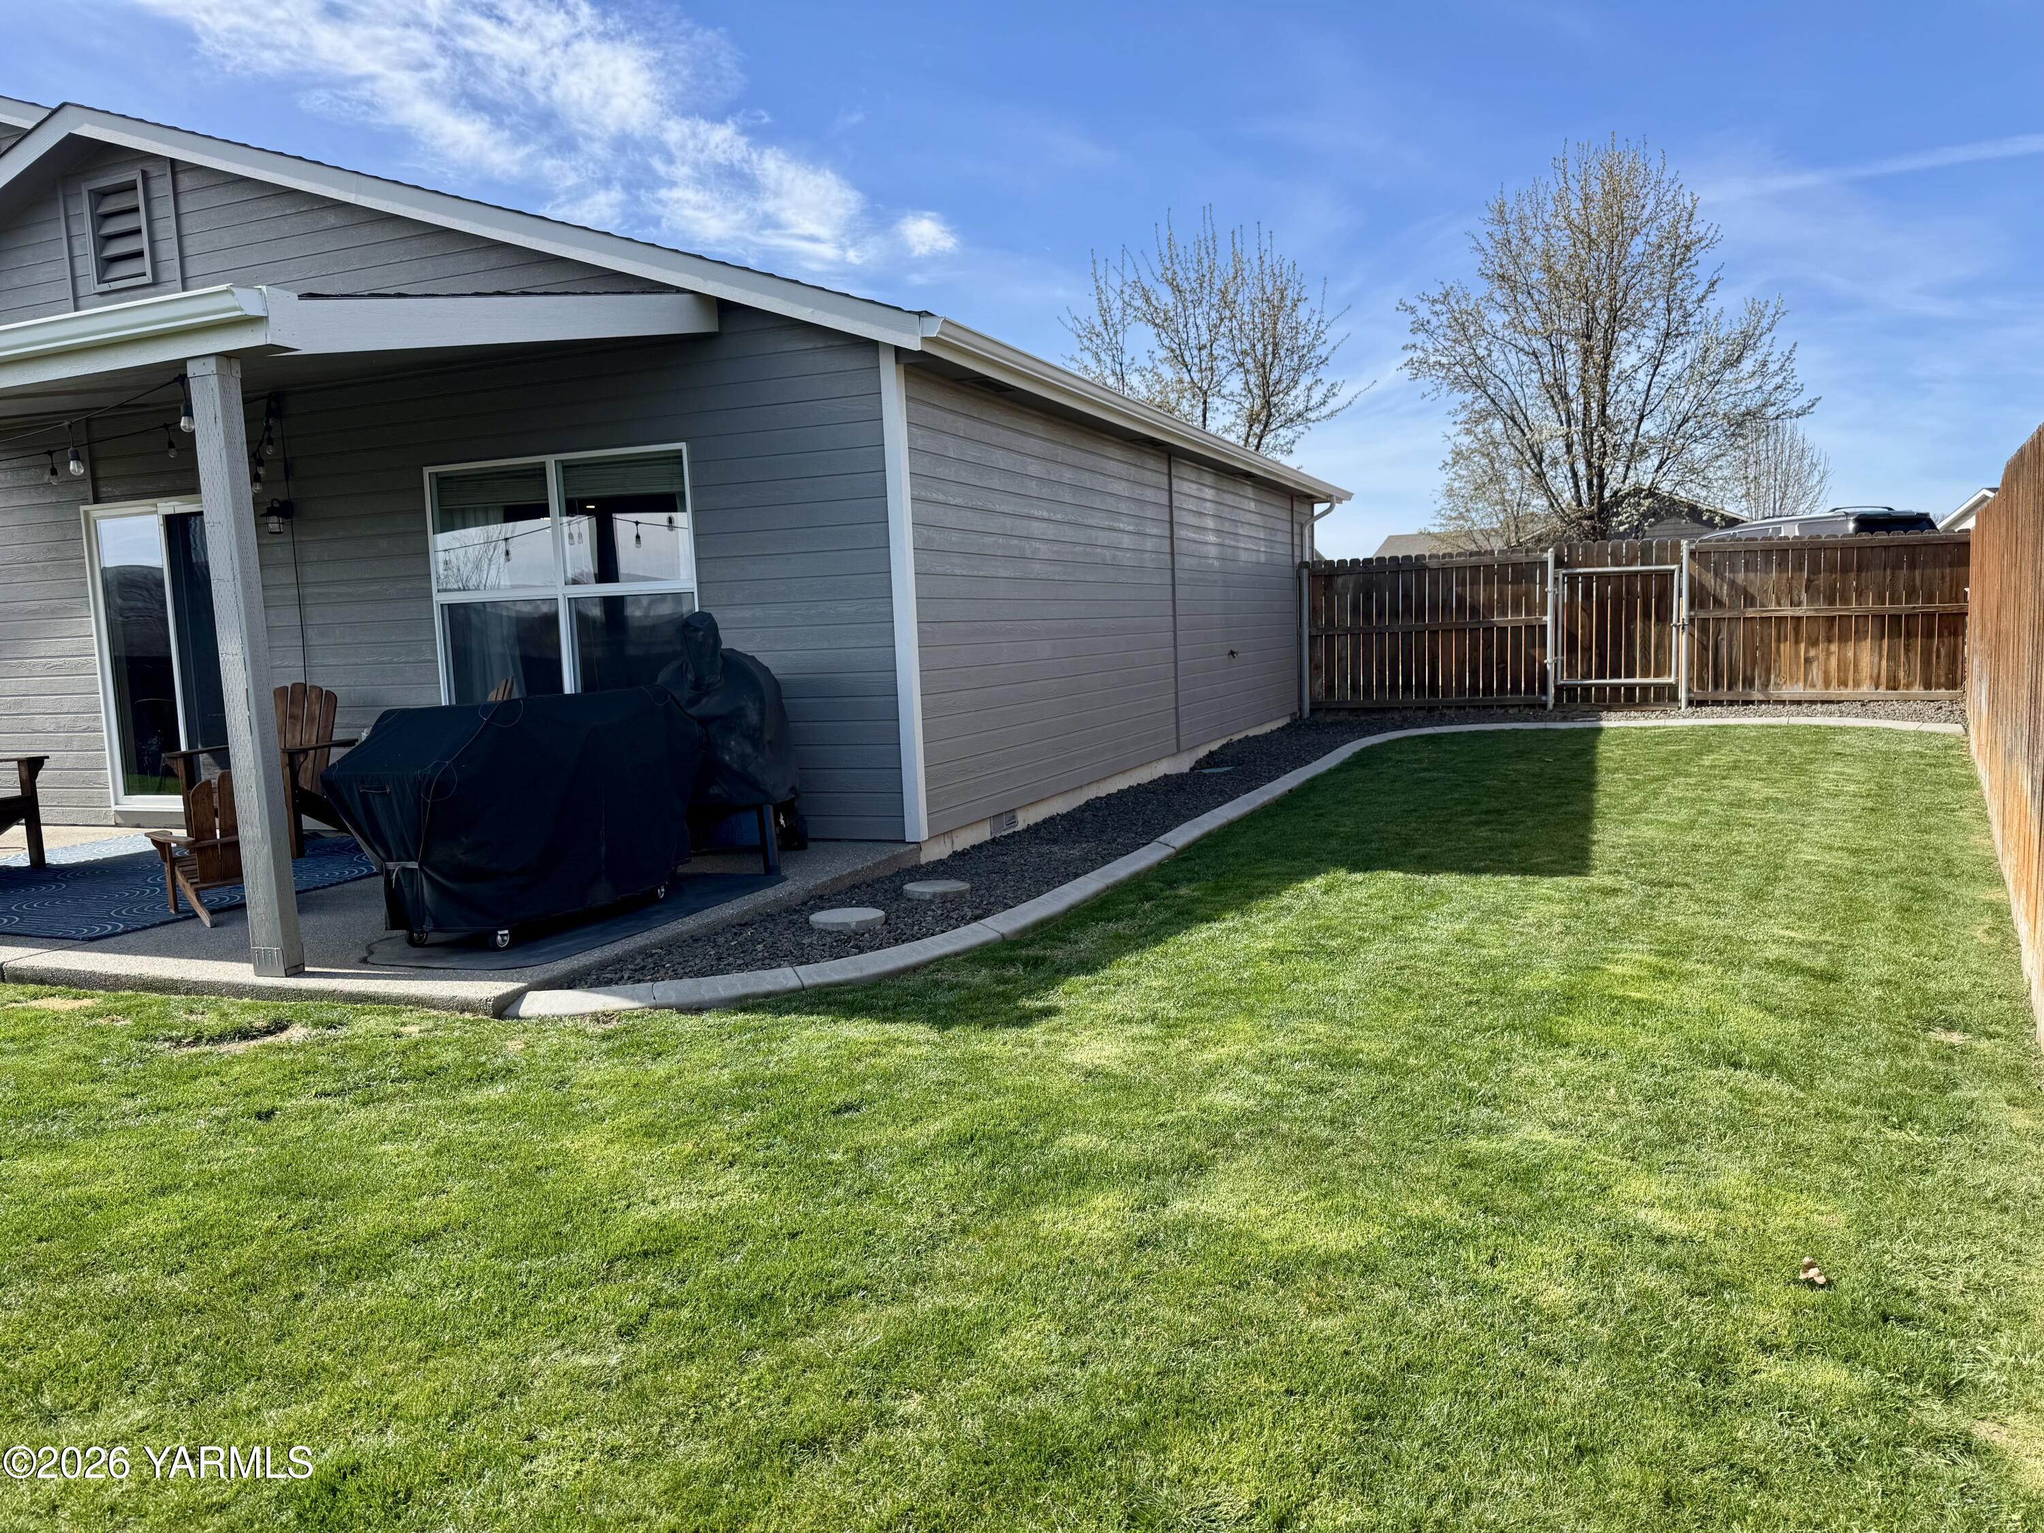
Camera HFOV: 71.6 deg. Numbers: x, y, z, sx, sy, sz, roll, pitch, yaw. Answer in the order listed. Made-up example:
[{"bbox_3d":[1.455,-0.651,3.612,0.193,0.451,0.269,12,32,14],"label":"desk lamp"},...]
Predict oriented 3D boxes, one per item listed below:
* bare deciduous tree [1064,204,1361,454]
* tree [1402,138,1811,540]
[{"bbox_3d":[3.120,-5.373,23.874,5.070,7.780,5.070,0,6,22],"label":"bare deciduous tree"},{"bbox_3d":[8.857,-5.511,21.820,5.770,7.990,5.770,0,6,22],"label":"tree"}]

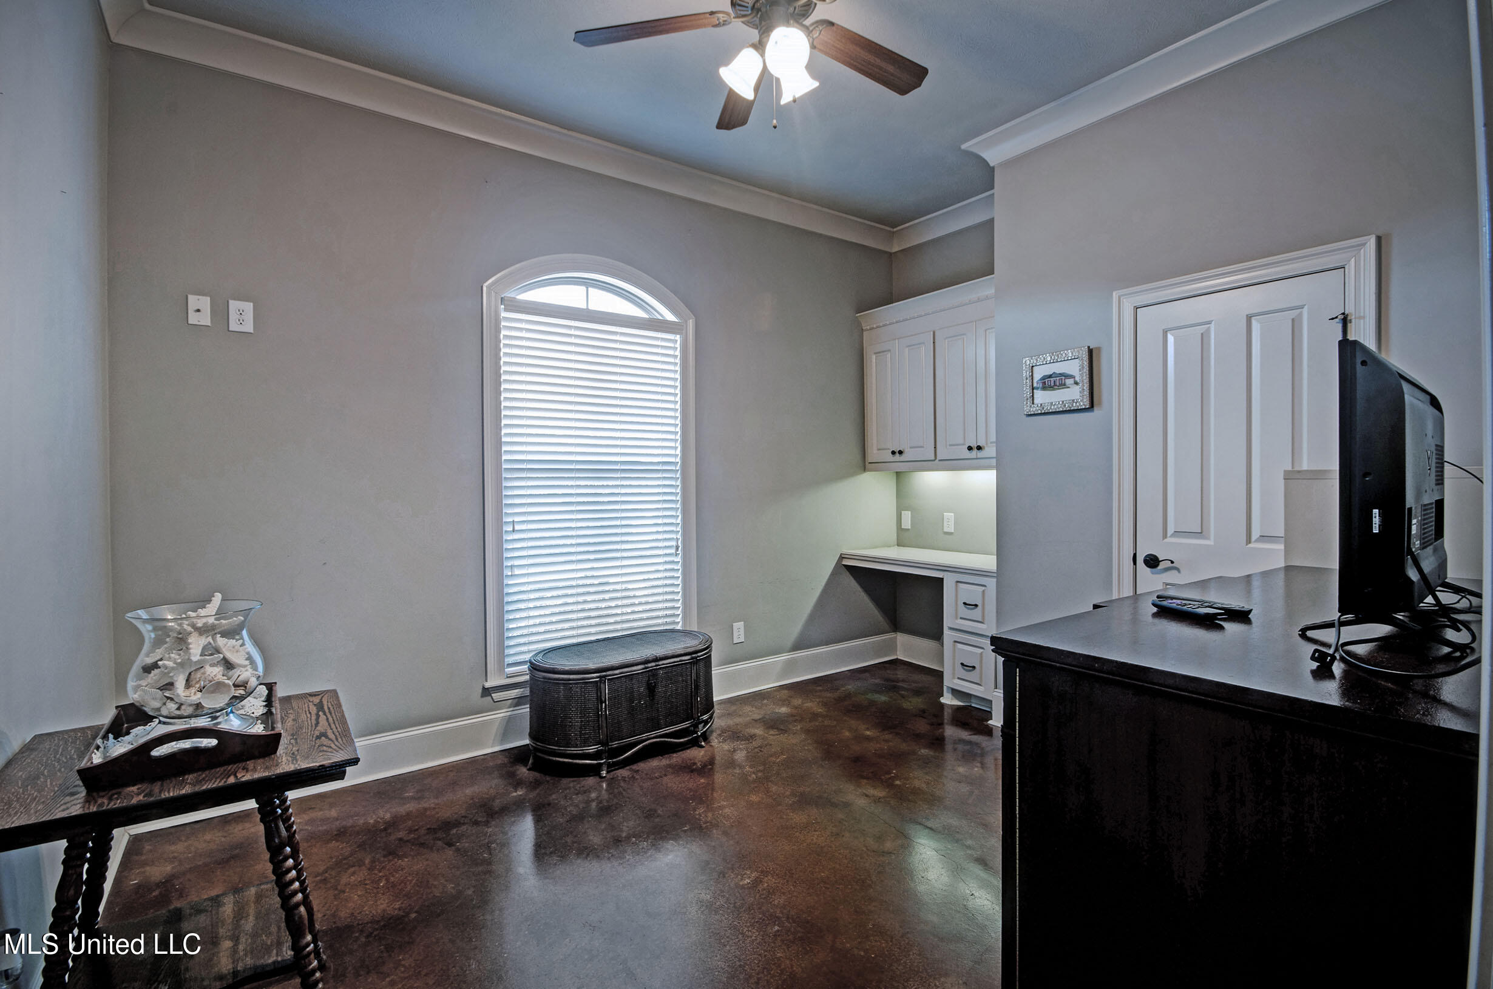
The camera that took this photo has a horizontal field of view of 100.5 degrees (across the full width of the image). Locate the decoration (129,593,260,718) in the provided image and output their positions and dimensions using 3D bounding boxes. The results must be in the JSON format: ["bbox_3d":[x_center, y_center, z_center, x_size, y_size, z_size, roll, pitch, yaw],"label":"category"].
[{"bbox_3d":[-1.199,0.359,1.360,0.205,0.250,0.205,-1,1,-33],"label":"decoration"}]

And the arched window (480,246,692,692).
[{"bbox_3d":[-0.757,-0.152,3.173,1.100,2.050,0.130,-1,1,-33],"label":"arched window"}]

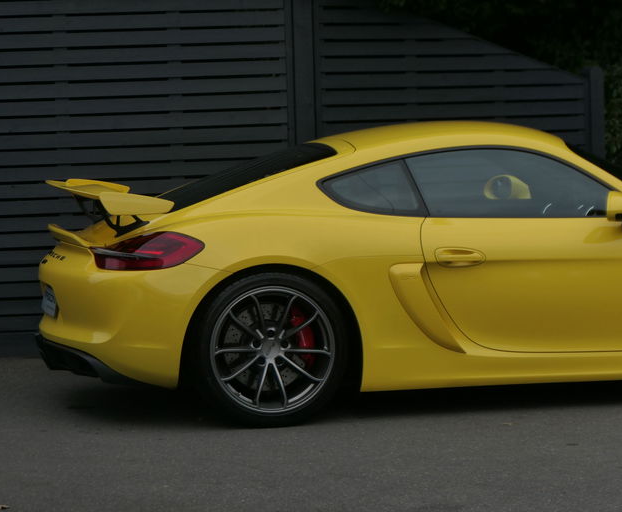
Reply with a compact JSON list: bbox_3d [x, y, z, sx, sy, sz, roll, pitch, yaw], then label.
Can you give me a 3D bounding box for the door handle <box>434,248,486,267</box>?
[{"bbox_3d":[0.639,0.005,11.360,0.225,0.075,0.050,-2,4,-12],"label":"door handle"}]

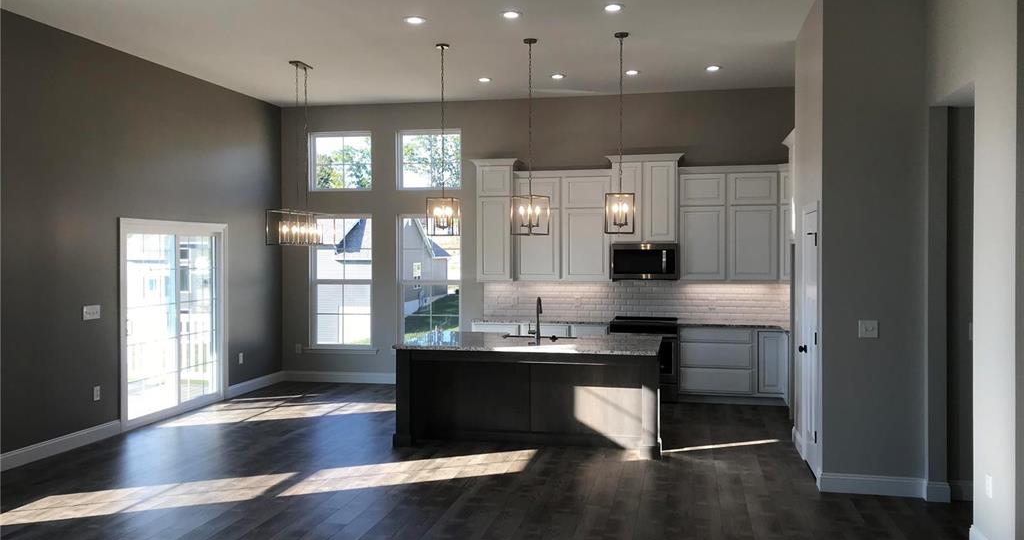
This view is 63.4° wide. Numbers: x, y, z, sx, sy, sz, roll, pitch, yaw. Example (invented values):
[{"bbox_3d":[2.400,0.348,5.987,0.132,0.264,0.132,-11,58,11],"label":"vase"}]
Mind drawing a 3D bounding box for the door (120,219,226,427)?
[{"bbox_3d":[-3.602,0.516,8.907,0.120,2.070,1.880,0,1,12],"label":"door"}]

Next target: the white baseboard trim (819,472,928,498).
[{"bbox_3d":[2.527,1.518,5.848,0.683,0.134,0.018,0,1,12],"label":"white baseboard trim"}]

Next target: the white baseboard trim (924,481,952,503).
[{"bbox_3d":[2.949,1.534,5.724,0.147,0.135,0.018,0,1,12],"label":"white baseboard trim"}]

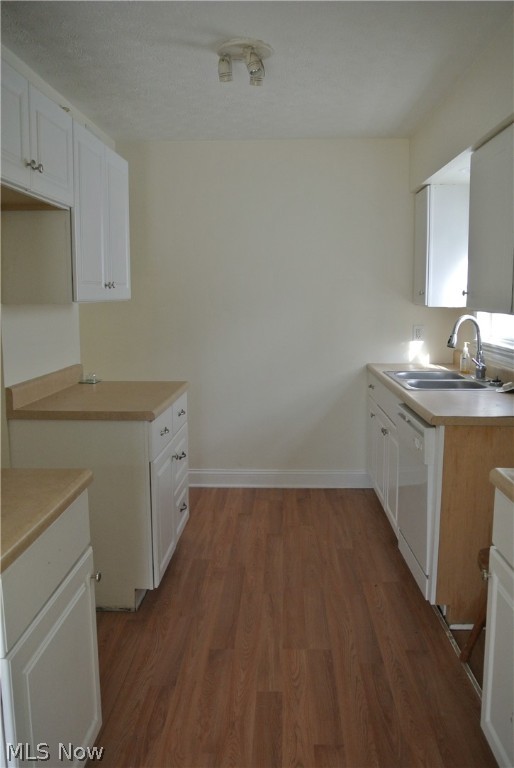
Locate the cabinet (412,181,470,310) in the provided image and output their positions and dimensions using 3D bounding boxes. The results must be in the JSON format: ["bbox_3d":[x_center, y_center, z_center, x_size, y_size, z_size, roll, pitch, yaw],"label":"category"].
[{"bbox_3d":[1.250,-0.898,4.224,0.329,0.757,0.410,0,8,3],"label":"cabinet"}]

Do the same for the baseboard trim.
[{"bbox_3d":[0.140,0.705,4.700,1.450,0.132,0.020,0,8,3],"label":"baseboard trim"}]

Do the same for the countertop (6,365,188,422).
[{"bbox_3d":[-0.740,0.027,3.239,0.647,0.143,0.965,0,8,3],"label":"countertop"}]

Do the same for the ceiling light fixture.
[{"bbox_3d":[-0.051,-1.376,2.793,0.235,0.153,0.238,0,8,3],"label":"ceiling light fixture"}]

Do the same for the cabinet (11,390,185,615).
[{"bbox_3d":[-0.740,0.528,3.300,0.640,0.868,0.940,0,8,3],"label":"cabinet"}]

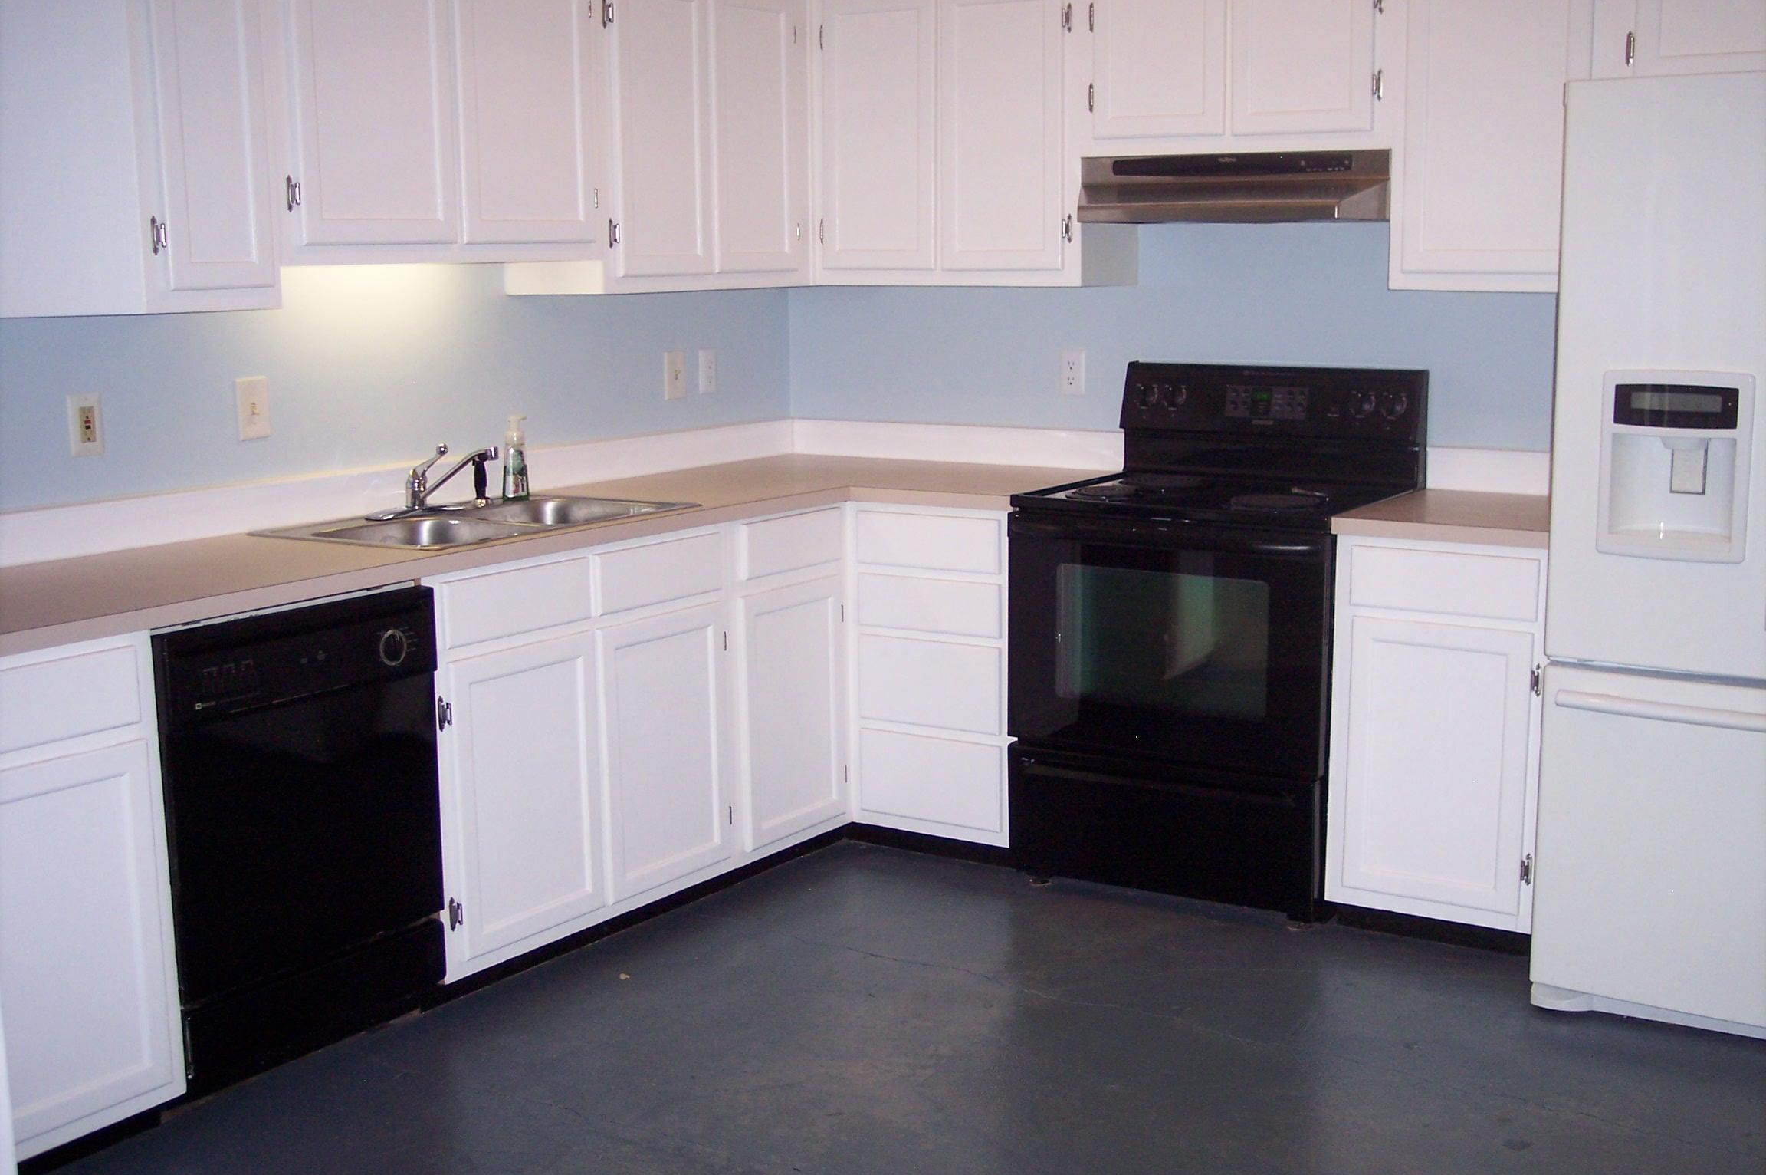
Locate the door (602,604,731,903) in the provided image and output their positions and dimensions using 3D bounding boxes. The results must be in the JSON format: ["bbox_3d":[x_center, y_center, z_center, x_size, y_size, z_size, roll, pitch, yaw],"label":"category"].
[{"bbox_3d":[-0.464,0.342,4.224,0.025,0.578,0.398,6,11,33],"label":"door"}]

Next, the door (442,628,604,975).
[{"bbox_3d":[-0.693,0.403,3.884,0.025,0.583,0.406,6,11,33],"label":"door"}]

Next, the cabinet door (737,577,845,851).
[{"bbox_3d":[-0.213,0.277,4.597,0.025,0.578,0.385,6,11,33],"label":"cabinet door"}]

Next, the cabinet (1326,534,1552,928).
[{"bbox_3d":[1.318,0.269,4.387,0.464,0.825,0.630,6,11,33],"label":"cabinet"}]

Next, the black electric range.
[{"bbox_3d":[0.778,0.100,4.666,0.761,1.200,0.680,6,11,33],"label":"black electric range"}]

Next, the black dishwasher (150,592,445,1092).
[{"bbox_3d":[-1.253,0.443,3.718,0.610,0.870,0.610,6,11,33],"label":"black dishwasher"}]

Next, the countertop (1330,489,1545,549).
[{"bbox_3d":[1.312,-0.153,4.314,0.471,0.036,0.638,6,11,33],"label":"countertop"}]

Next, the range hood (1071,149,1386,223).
[{"bbox_3d":[0.836,-0.922,4.608,0.760,0.155,0.465,6,11,33],"label":"range hood"}]

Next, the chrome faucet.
[{"bbox_3d":[-0.937,-0.233,4.311,0.280,0.163,0.255,6,11,33],"label":"chrome faucet"}]

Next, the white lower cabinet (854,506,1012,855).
[{"bbox_3d":[0.283,0.169,5.068,0.482,0.825,0.625,6,11,33],"label":"white lower cabinet"}]

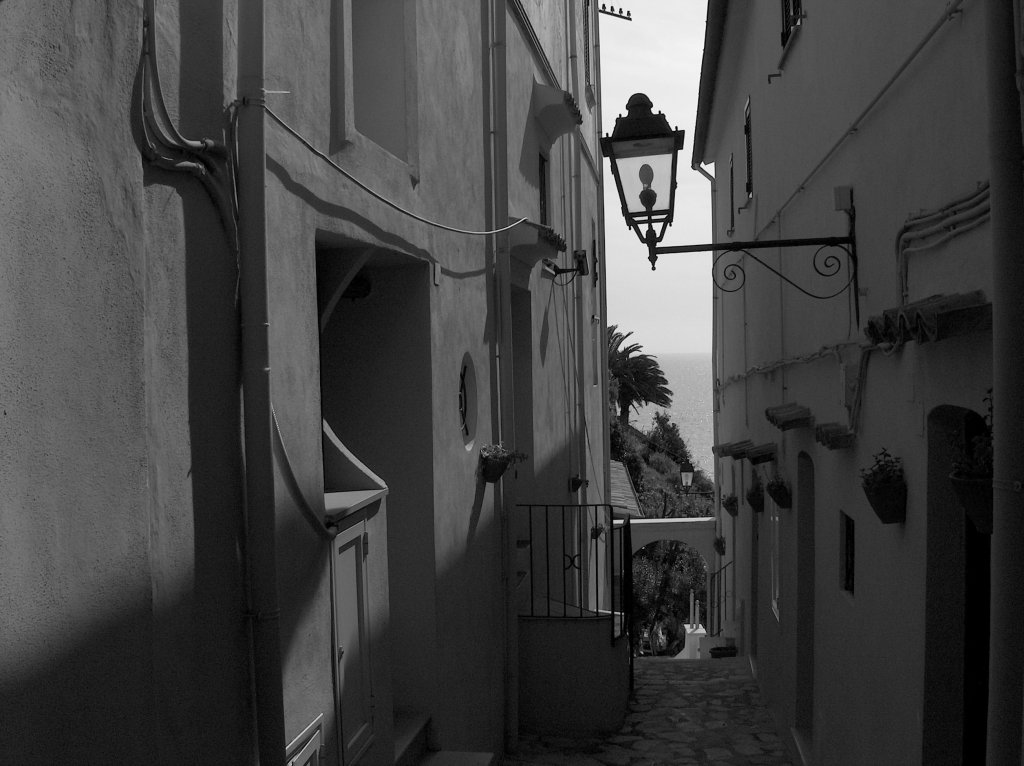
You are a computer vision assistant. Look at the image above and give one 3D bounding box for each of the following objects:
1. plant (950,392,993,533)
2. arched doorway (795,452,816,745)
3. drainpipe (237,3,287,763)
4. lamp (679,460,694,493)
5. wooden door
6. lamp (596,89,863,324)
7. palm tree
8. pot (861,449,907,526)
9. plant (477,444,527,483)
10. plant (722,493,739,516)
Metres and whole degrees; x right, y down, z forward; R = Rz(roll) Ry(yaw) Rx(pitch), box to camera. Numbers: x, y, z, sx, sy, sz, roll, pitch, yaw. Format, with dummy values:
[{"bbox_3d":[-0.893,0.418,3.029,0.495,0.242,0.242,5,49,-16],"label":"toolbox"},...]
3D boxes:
[{"bbox_3d":[1.357,0.230,3.160,0.200,0.410,0.220,0,2,9],"label":"plant"},{"bbox_3d":[2.264,1.600,8.109,0.280,2.120,1.080,0,2,9],"label":"arched doorway"},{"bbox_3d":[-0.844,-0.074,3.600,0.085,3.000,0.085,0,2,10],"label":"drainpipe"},{"bbox_3d":[4.809,2.593,30.000,0.420,0.940,0.420,0,2,9],"label":"lamp"},{"bbox_3d":[-0.701,1.182,4.870,0.050,1.000,0.480,0,2,10],"label":"wooden door"},{"bbox_3d":[1.175,-0.944,5.880,1.360,1.180,0.440,0,2,9],"label":"lamp"},{"bbox_3d":[6.747,-0.446,65.000,5.800,6.100,5.800,0,2,9],"label":"palm tree"},{"bbox_3d":[1.545,0.431,4.530,0.180,0.305,0.220,0,2,9],"label":"pot"},{"bbox_3d":[-0.065,0.552,7.500,0.310,0.290,0.260,0,2,10],"label":"plant"},{"bbox_3d":[2.964,1.644,14.800,0.220,0.330,0.240,0,2,9],"label":"plant"}]

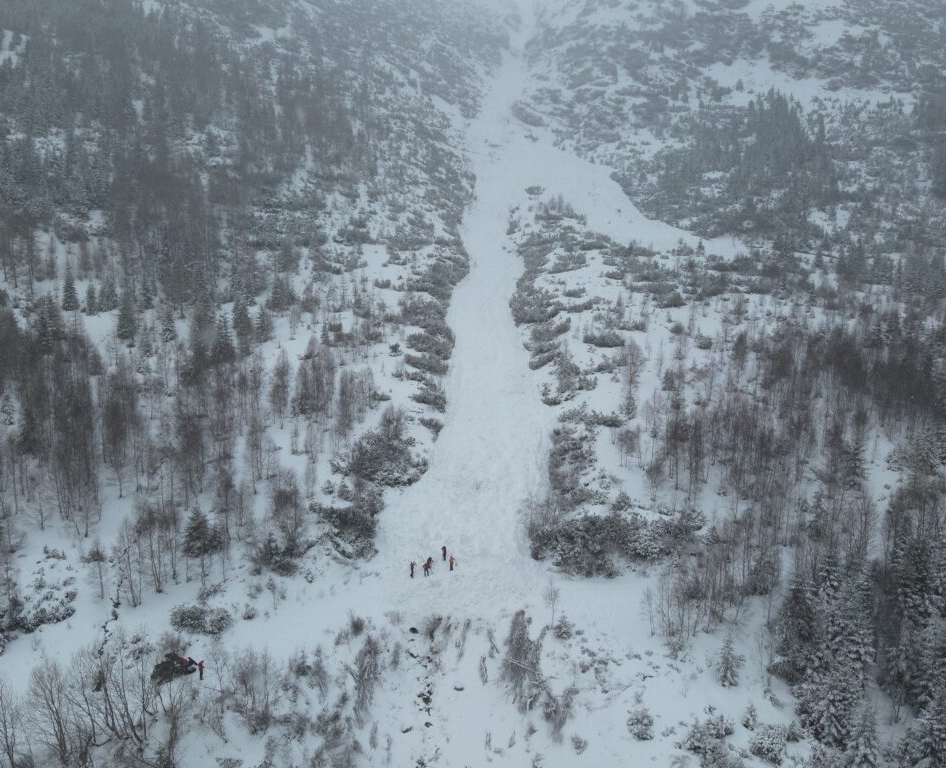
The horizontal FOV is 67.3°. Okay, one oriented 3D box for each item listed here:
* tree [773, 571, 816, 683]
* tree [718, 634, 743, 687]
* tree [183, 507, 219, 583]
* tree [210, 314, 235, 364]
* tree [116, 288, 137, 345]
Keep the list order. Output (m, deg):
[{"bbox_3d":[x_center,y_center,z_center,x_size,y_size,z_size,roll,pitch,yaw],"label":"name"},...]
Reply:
[{"bbox_3d":[27.460,20.710,60.640,3.400,9.300,3.400,0,9,0],"label":"tree"},{"bbox_3d":[21.700,23.300,59.840,2.100,4.200,2.100,0,9,0],"label":"tree"},{"bbox_3d":[-28.560,16.890,74.690,3.500,7.800,3.500,0,9,0],"label":"tree"},{"bbox_3d":[-47.500,-8.440,134.630,4.500,9.400,4.500,0,9,0],"label":"tree"},{"bbox_3d":[-71.040,-14.040,145.570,4.200,10.900,4.200,0,9,0],"label":"tree"}]

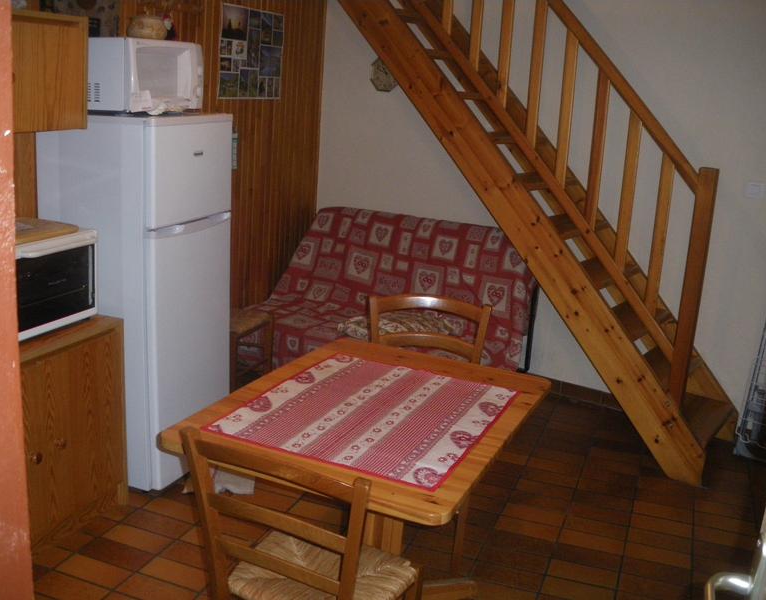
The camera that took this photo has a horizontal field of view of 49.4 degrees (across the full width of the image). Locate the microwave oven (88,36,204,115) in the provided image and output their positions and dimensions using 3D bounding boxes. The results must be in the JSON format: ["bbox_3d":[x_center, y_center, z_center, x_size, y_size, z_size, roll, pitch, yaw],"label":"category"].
[{"bbox_3d":[-0.961,-0.854,3.178,0.360,0.270,0.475,9,14,19],"label":"microwave oven"}]

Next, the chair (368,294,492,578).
[{"bbox_3d":[0.098,0.478,2.751,0.450,0.880,0.490,6,14,8],"label":"chair"}]

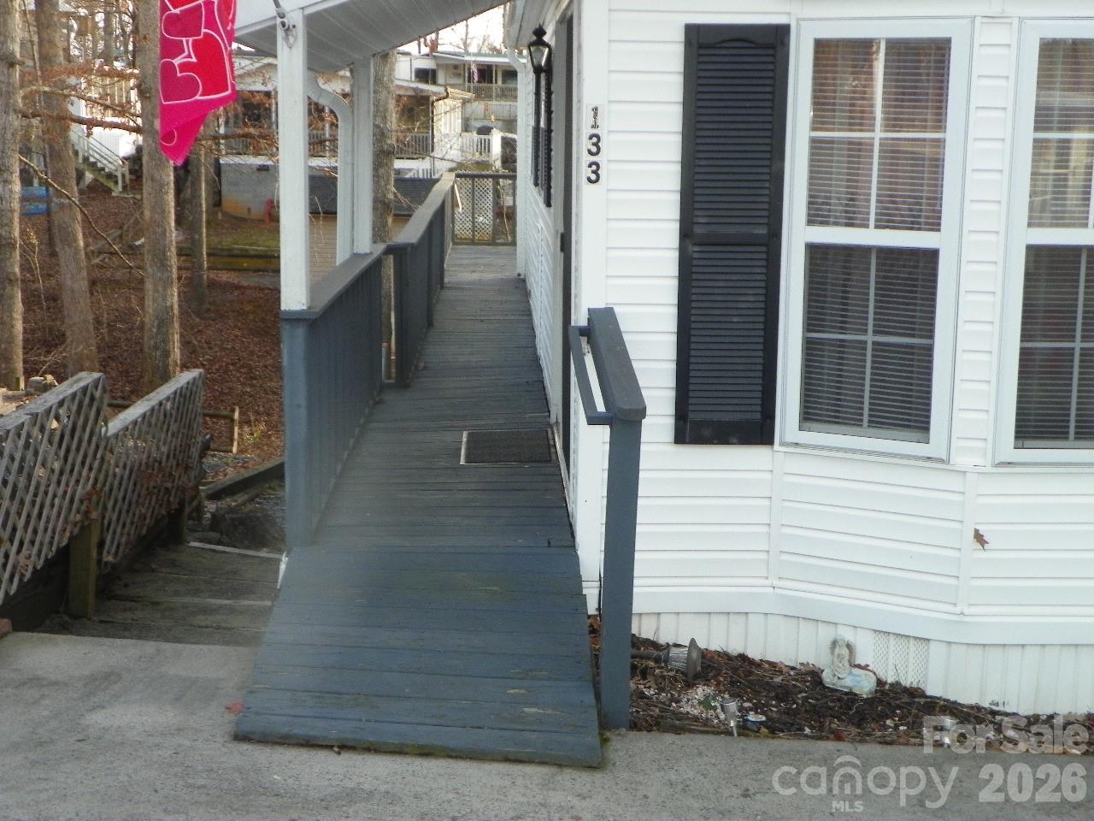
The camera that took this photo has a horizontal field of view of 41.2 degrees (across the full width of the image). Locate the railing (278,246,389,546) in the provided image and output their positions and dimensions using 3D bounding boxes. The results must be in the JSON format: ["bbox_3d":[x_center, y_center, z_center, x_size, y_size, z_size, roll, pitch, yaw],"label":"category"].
[{"bbox_3d":[-0.982,-0.260,7.333,0.150,0.915,3.740,0,11,-2],"label":"railing"}]

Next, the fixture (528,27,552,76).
[{"bbox_3d":[-0.036,-1.929,7.831,0.150,0.275,0.140,0,11,-2],"label":"fixture"}]

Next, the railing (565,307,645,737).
[{"bbox_3d":[0.185,0.310,4.873,0.174,1.200,1.150,0,11,-2],"label":"railing"}]

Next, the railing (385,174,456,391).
[{"bbox_3d":[-1.168,-1.787,15.178,0.210,1.000,12.200,0,11,-2],"label":"railing"}]

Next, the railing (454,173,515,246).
[{"bbox_3d":[-0.895,-2.924,21.207,0.970,1.045,0.120,0,11,-2],"label":"railing"}]

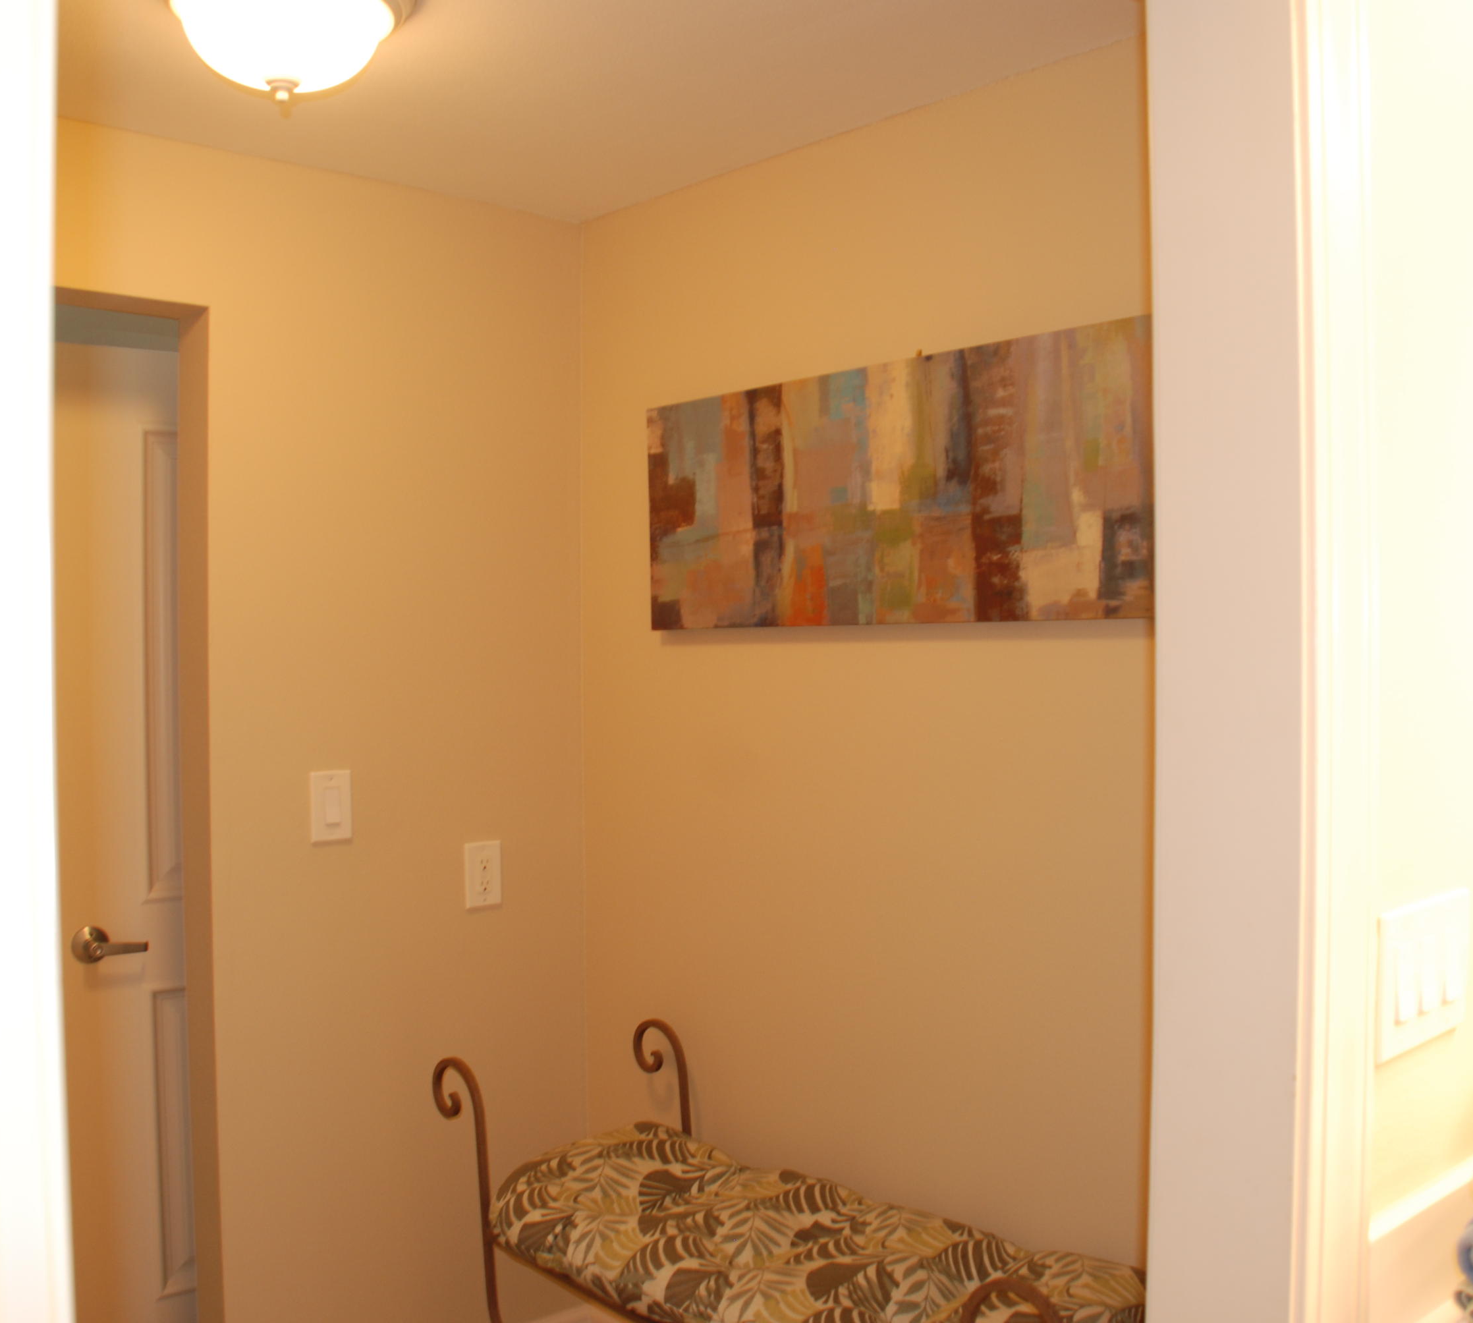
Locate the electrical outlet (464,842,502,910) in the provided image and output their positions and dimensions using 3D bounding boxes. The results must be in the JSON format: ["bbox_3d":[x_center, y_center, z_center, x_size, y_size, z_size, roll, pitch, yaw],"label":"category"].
[{"bbox_3d":[-0.471,0.397,2.764,0.077,0.121,0.011,-2,2,-43],"label":"electrical outlet"}]

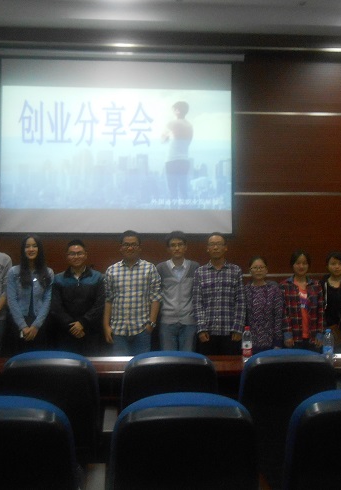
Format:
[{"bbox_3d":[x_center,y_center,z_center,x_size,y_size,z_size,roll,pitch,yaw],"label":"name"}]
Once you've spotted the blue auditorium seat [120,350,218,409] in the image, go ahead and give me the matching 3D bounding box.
[{"bbox_3d":[-0.022,1.035,3.099,0.540,0.980,0.600,0,-2,-4],"label":"blue auditorium seat"}]

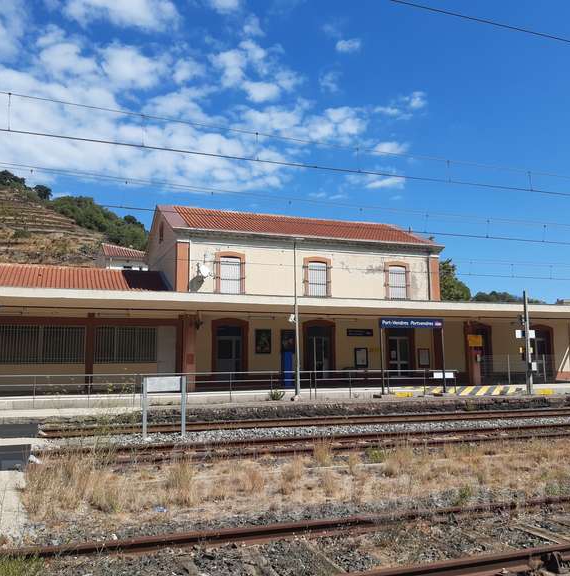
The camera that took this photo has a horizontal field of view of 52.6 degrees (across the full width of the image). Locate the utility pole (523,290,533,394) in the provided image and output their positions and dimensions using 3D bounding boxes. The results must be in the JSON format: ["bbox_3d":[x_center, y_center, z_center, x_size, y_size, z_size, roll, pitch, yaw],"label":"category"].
[{"bbox_3d":[10.307,2.291,24.456,0.170,4.360,0.170,2,-7,-19],"label":"utility pole"}]

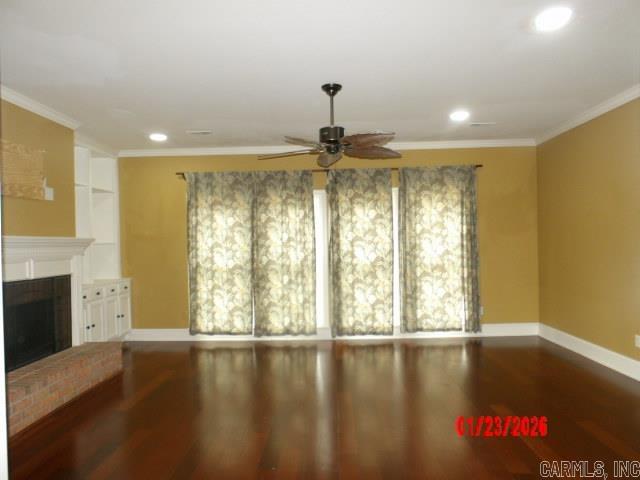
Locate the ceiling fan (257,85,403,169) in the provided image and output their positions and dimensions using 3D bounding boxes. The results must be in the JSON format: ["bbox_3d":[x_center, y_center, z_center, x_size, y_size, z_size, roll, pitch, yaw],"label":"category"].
[{"bbox_3d":[0.108,-1.031,3.900,1.345,0.605,1.336,-1,-1,2],"label":"ceiling fan"}]

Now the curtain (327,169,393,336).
[{"bbox_3d":[0.543,0.168,6.037,0.882,2.271,0.107,-1,-1,2],"label":"curtain"}]

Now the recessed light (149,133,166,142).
[{"bbox_3d":[-2.004,-1.272,5.506,0.200,0.039,0.200,-1,-1,2],"label":"recessed light"}]

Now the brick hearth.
[{"bbox_3d":[-2.365,1.246,3.833,0.449,0.292,1.823,-1,-1,2],"label":"brick hearth"}]

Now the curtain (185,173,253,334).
[{"bbox_3d":[-1.374,0.184,6.105,0.923,2.228,0.107,-1,-1,2],"label":"curtain"}]

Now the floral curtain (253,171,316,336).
[{"bbox_3d":[-0.484,0.183,6.073,0.872,2.257,0.107,-1,-1,2],"label":"floral curtain"}]

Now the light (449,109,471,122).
[{"bbox_3d":[1.521,-1.352,4.838,0.200,0.039,0.200,-1,-1,2],"label":"light"}]

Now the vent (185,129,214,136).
[{"bbox_3d":[-1.448,-1.281,5.330,0.312,0.024,0.195,-1,-1,2],"label":"vent"}]

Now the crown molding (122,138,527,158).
[{"bbox_3d":[0.045,-1.264,6.124,5.792,0.090,0.088,-1,-1,2],"label":"crown molding"}]

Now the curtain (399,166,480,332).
[{"bbox_3d":[1.617,0.130,5.999,1.105,2.236,0.107,-1,-1,2],"label":"curtain"}]

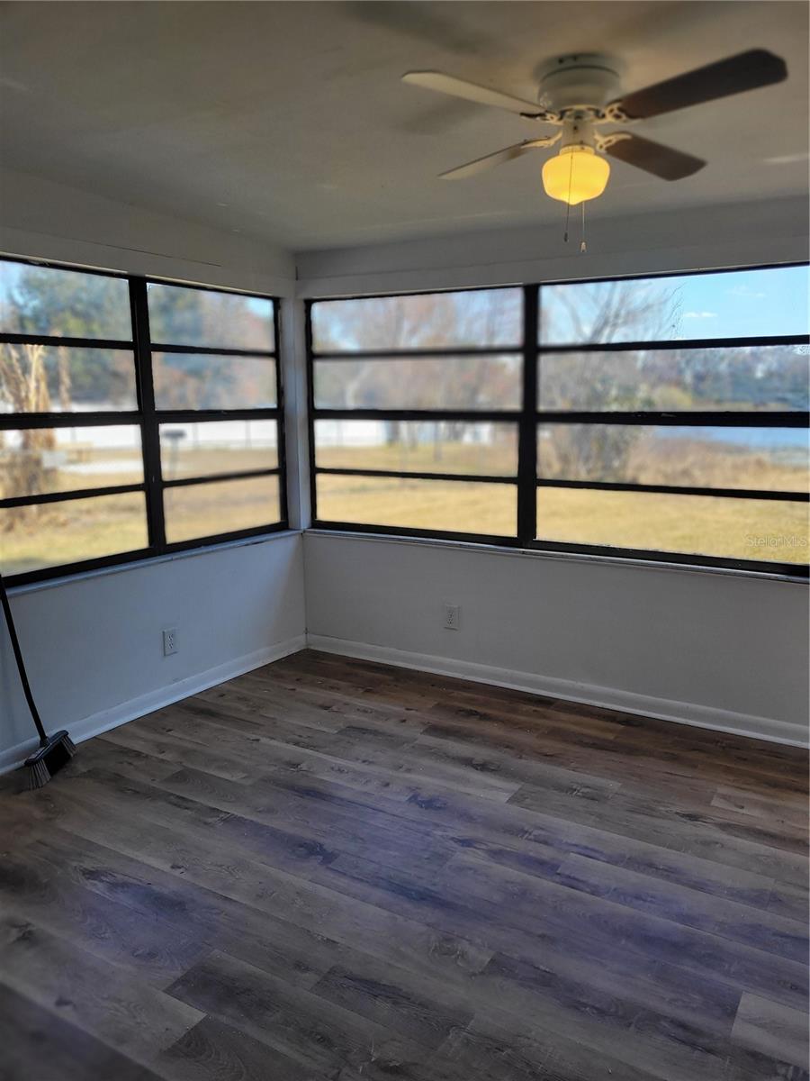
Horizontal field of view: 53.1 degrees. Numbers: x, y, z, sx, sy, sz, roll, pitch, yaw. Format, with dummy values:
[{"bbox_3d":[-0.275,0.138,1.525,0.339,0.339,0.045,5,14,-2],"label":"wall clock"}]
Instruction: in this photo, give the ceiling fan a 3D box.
[{"bbox_3d":[0.425,-1.009,2.038,1.010,0.320,1.010,-8,13,-38],"label":"ceiling fan"}]

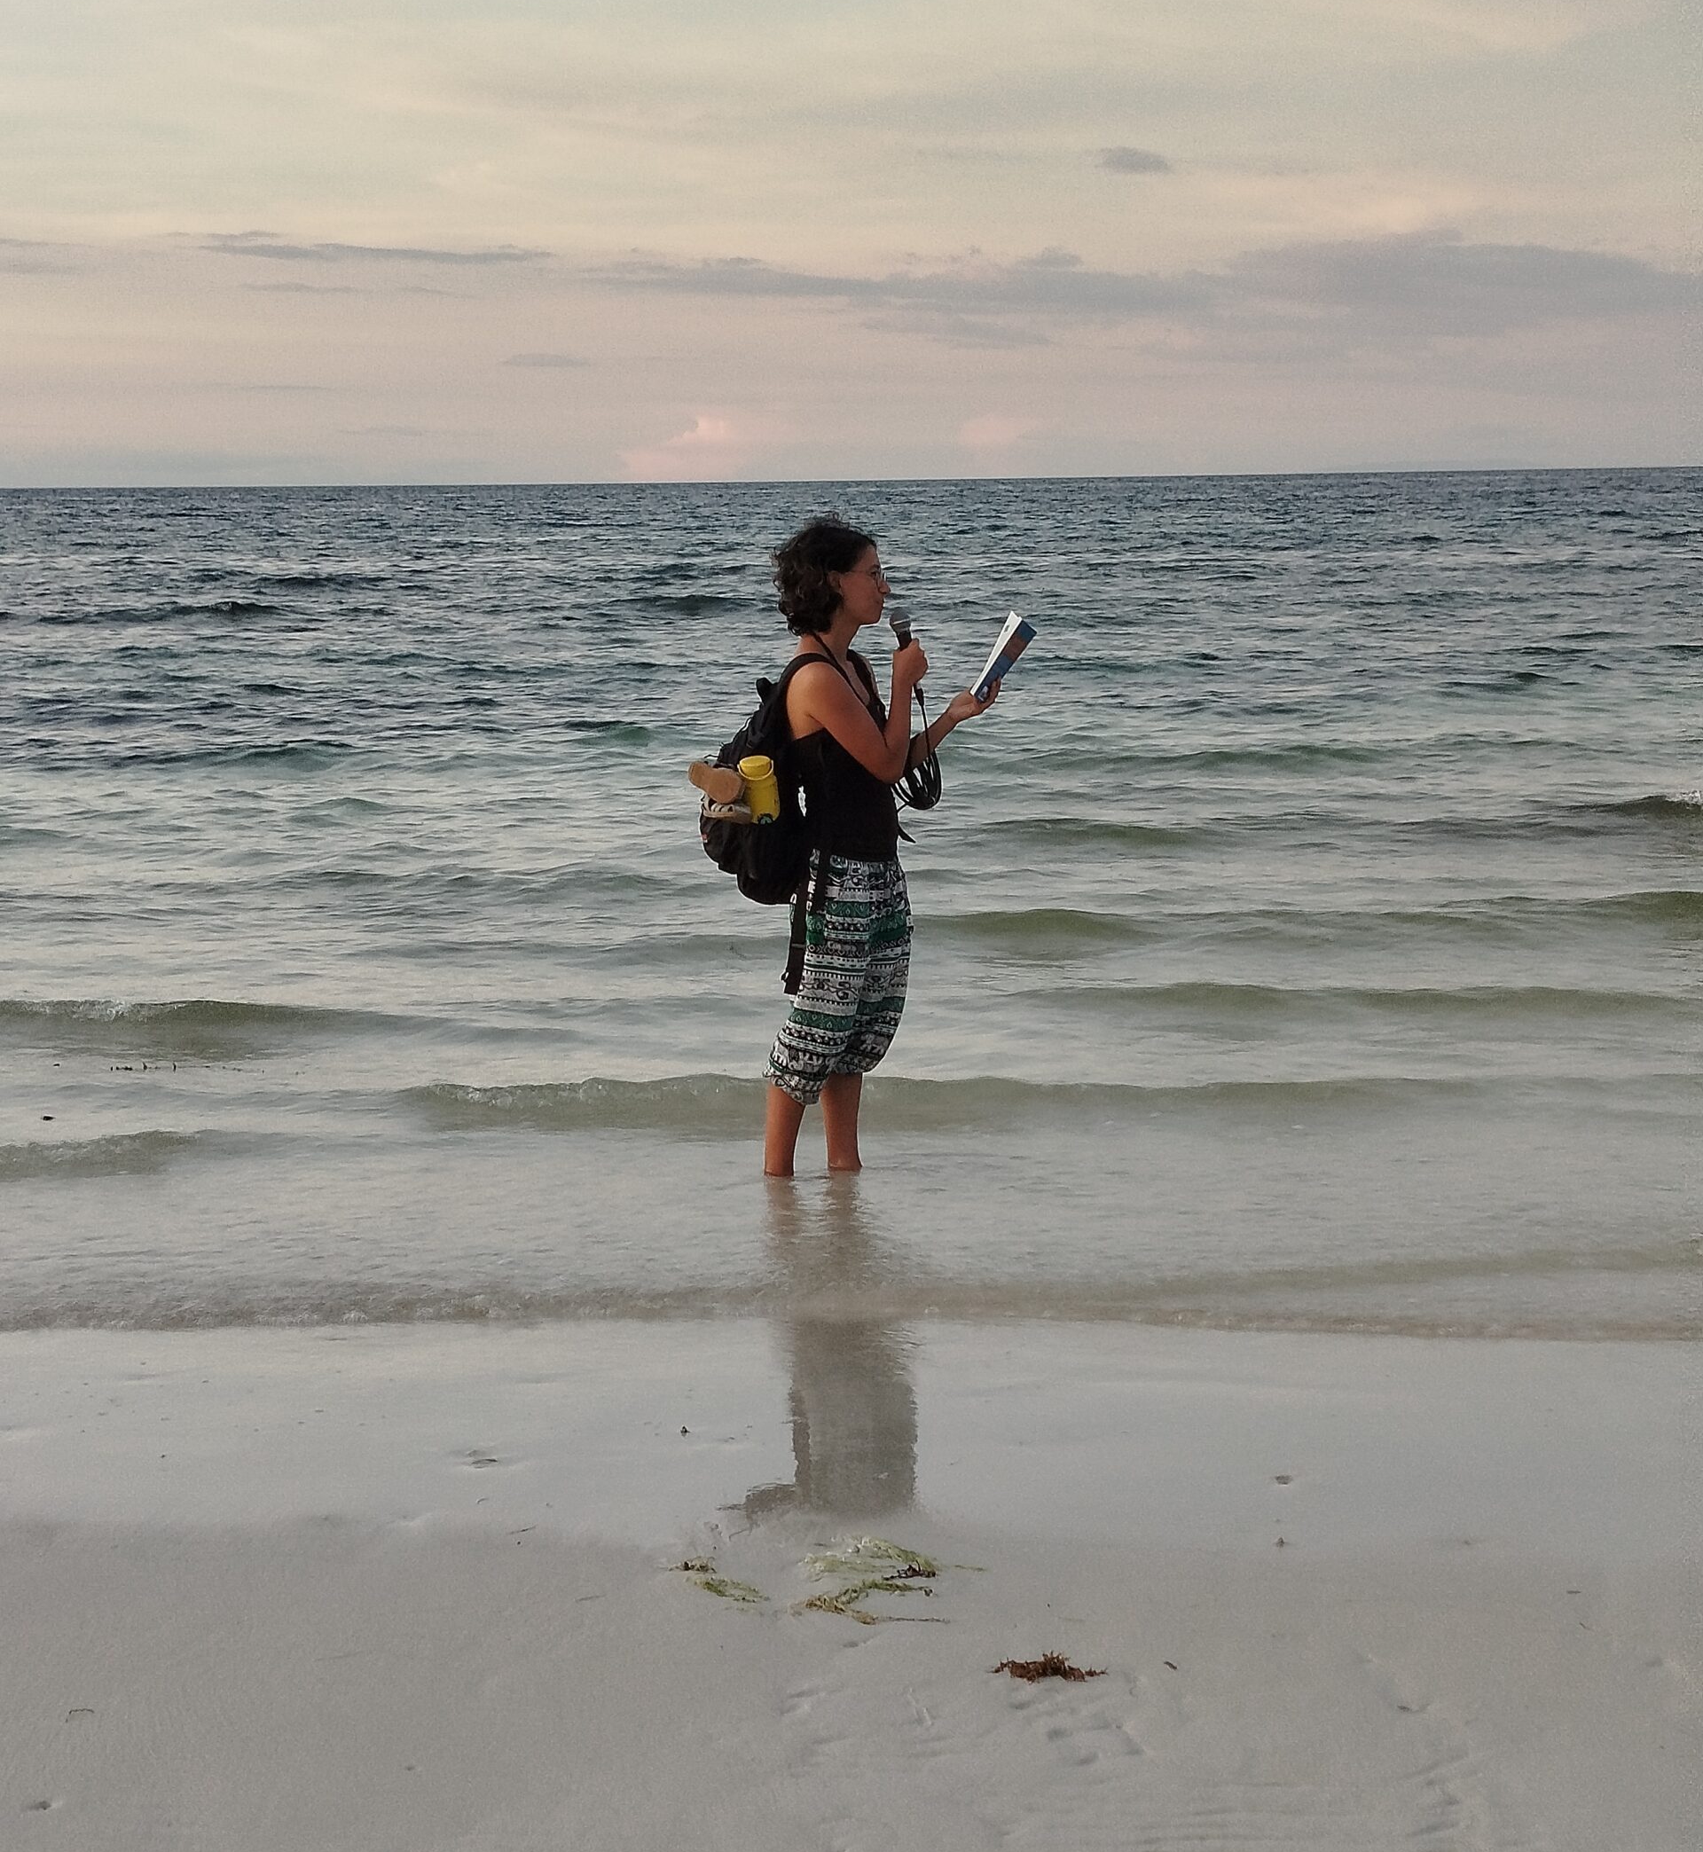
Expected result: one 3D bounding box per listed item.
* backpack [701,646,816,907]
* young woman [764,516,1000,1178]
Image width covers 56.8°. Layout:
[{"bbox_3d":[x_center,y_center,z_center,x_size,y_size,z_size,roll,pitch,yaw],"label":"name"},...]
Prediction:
[{"bbox_3d":[-0.211,-0.317,3.548,0.260,0.550,0.310,3,16,12],"label":"backpack"},{"bbox_3d":[0.061,-0.096,3.591,0.550,1.622,0.460,3,16,12],"label":"young woman"}]

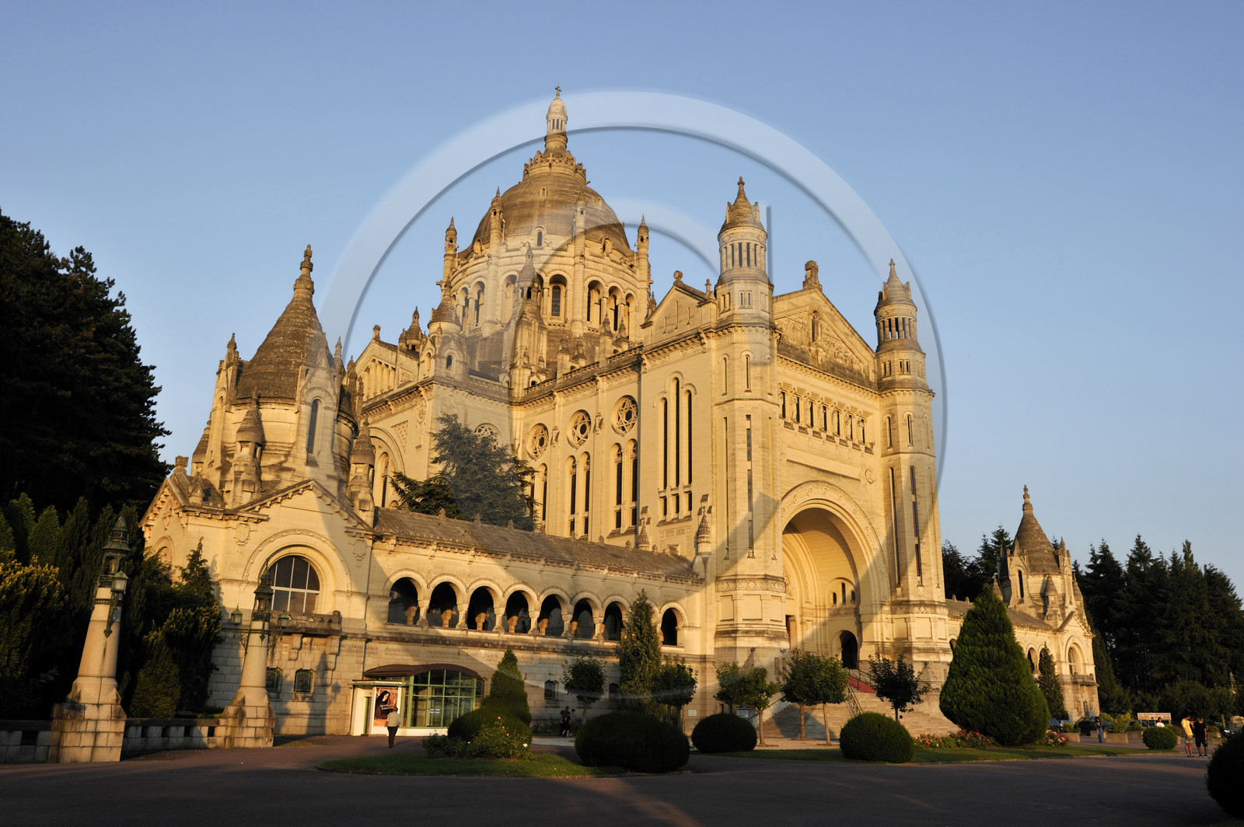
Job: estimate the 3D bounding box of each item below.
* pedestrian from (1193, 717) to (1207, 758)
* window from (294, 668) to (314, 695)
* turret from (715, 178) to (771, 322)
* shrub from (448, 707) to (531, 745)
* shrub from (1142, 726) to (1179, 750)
[{"bbox_3d":[25.793,14.428,43.121,0.560,1.730,0.400,-5,-18,21],"label":"pedestrian"},{"bbox_3d":[-17.769,14.972,53.963,1.150,1.500,0.300,16,-22,-40],"label":"window"},{"bbox_3d":[11.341,-14.980,90.989,5.232,16.050,5.232,1,-17,0],"label":"turret"},{"bbox_3d":[-5.160,12.342,37.645,3.150,1.650,3.150,3,-17,-7],"label":"shrub"},{"bbox_3d":[29.754,17.925,53.431,1.720,1.200,1.720,-8,-19,27],"label":"shrub"}]

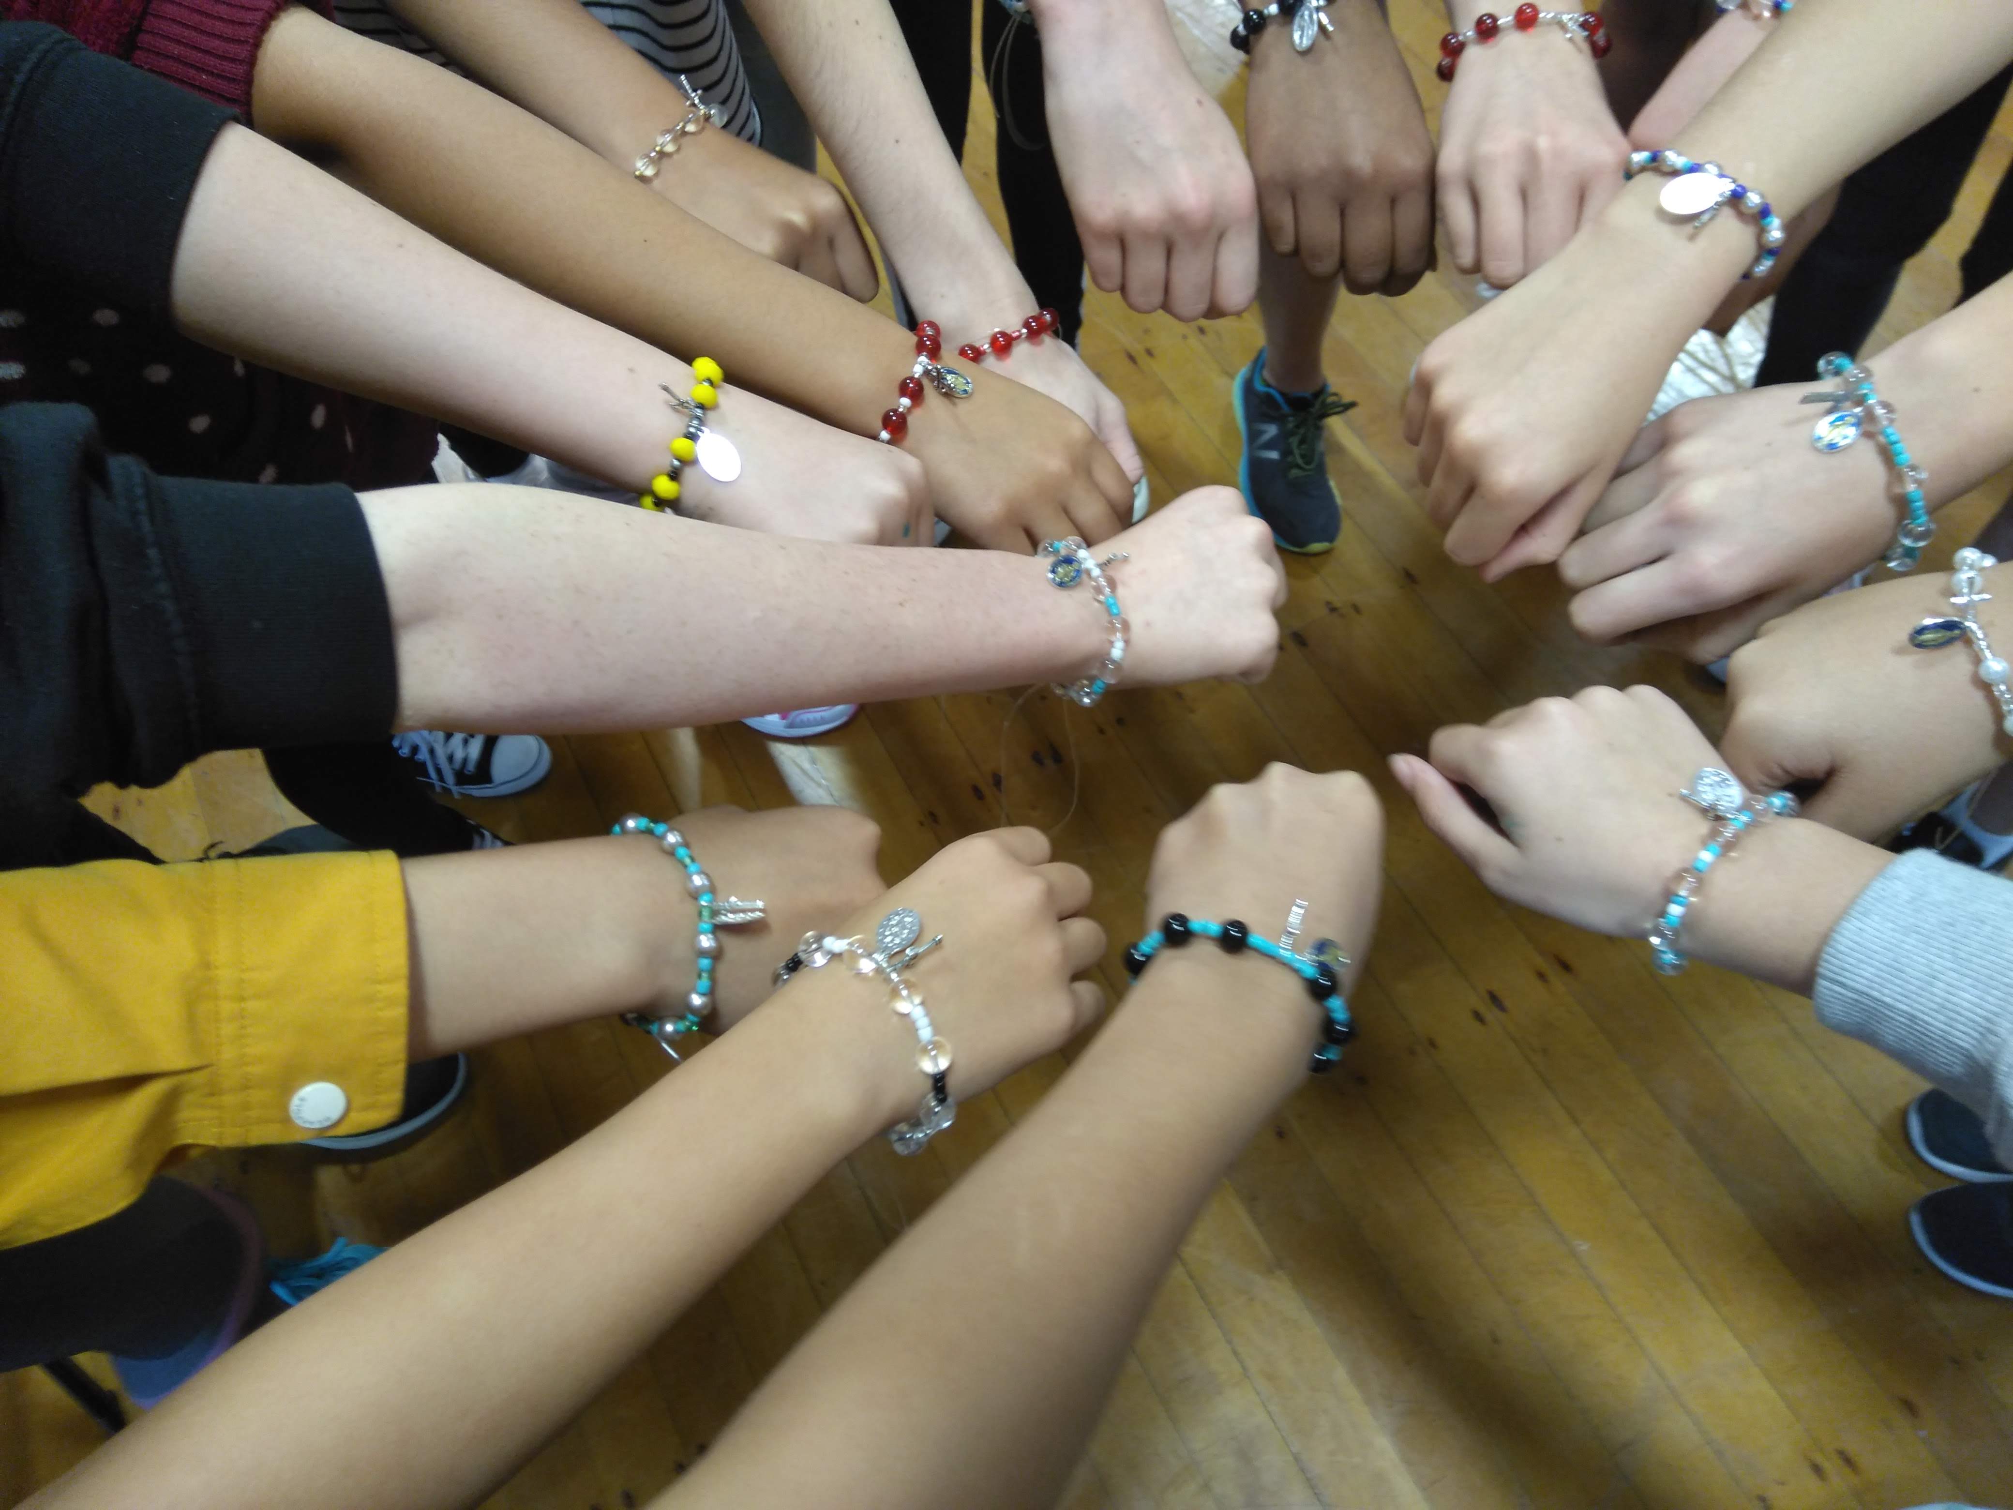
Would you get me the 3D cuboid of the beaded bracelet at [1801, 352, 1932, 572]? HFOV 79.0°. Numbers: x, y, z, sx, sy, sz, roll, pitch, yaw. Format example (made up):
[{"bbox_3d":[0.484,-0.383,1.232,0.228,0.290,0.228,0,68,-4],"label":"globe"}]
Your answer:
[{"bbox_3d":[0.275,-0.093,0.390,0.020,0.056,0.068,-21,89,11],"label":"beaded bracelet"}]

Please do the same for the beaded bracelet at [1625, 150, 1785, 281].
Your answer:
[{"bbox_3d":[0.250,-0.195,0.445,0.065,0.058,0.020,41,90,17],"label":"beaded bracelet"}]

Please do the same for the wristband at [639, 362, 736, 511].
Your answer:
[{"bbox_3d":[-0.113,-0.109,0.415,0.020,0.052,0.059,23,69,-9],"label":"wristband"}]

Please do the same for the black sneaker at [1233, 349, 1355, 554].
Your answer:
[{"bbox_3d":[0.331,-0.366,1.413,0.106,0.100,0.267,-6,67,0],"label":"black sneaker"}]

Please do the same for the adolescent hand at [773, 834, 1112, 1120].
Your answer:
[{"bbox_3d":[-0.017,0.073,0.385,0.095,0.048,0.071,-32,66,-17],"label":"adolescent hand"}]

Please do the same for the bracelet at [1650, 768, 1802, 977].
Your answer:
[{"bbox_3d":[0.239,0.043,0.405,0.020,0.056,0.068,42,106,42],"label":"bracelet"}]

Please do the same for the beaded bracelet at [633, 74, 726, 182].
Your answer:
[{"bbox_3d":[-0.153,-0.276,0.560,0.065,0.018,0.054,-43,34,8],"label":"beaded bracelet"}]

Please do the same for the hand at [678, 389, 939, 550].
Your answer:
[{"bbox_3d":[-0.081,-0.102,0.490,0.100,0.050,0.074,17,65,-12],"label":"hand"}]

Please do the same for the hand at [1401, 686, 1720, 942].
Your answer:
[{"bbox_3d":[0.195,0.021,0.430,0.080,0.052,0.100,-37,63,-13],"label":"hand"}]

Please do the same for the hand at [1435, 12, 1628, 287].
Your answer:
[{"bbox_3d":[0.208,-0.240,0.485,0.080,0.060,0.090,4,72,4],"label":"hand"}]

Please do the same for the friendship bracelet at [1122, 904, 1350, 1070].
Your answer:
[{"bbox_3d":[0.069,0.071,0.362,0.065,0.060,0.020,22,43,11],"label":"friendship bracelet"}]

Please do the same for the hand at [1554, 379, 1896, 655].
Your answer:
[{"bbox_3d":[0.265,-0.085,0.445,0.105,0.055,0.075,-25,68,5],"label":"hand"}]

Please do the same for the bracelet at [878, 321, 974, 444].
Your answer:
[{"bbox_3d":[-0.038,-0.143,0.475,0.020,0.050,0.058,27,70,-7],"label":"bracelet"}]

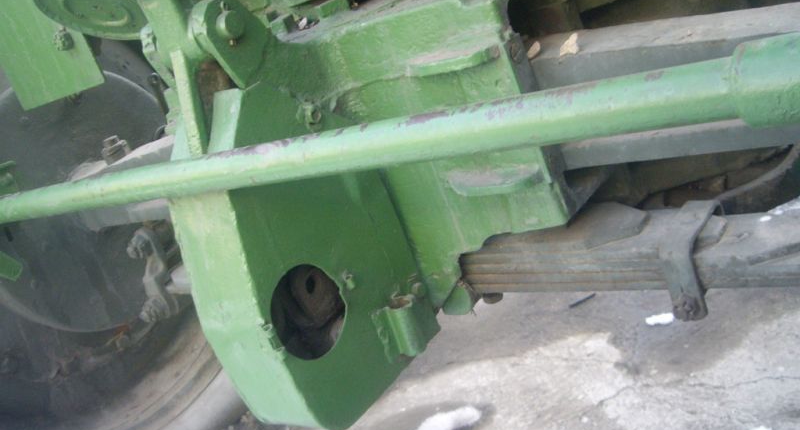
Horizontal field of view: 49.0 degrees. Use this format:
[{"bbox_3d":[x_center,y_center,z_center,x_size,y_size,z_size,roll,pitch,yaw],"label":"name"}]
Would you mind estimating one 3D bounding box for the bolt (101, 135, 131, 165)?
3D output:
[{"bbox_3d":[-0.415,-0.094,1.280,0.037,0.034,0.037,-20,20,0],"label":"bolt"}]

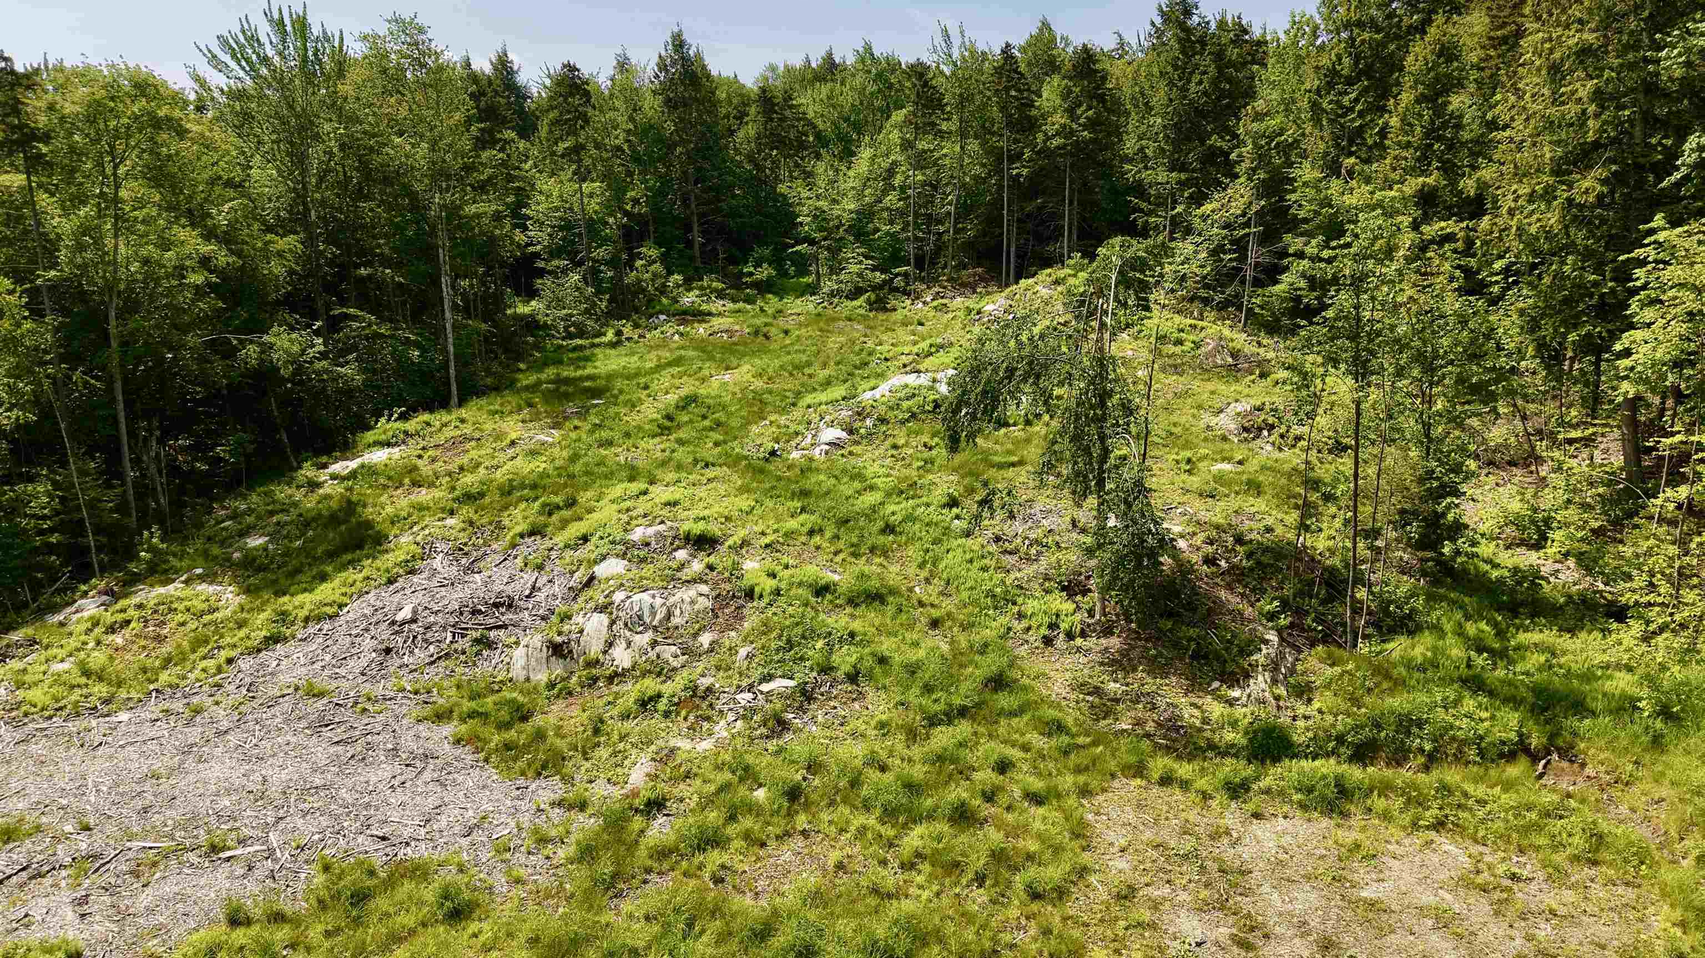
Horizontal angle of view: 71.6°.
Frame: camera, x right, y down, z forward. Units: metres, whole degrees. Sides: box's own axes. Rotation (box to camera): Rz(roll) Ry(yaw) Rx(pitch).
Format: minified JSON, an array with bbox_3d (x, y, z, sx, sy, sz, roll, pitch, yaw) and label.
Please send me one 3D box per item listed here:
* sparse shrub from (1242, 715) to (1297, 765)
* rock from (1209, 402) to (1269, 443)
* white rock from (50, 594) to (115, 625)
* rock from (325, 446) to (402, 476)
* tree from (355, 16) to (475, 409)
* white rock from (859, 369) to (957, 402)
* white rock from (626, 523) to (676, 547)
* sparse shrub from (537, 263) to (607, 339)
[{"bbox_3d":[8.646,5.394,24.500,1.098,0.850,1.050,4,11,20],"label":"sparse shrub"},{"bbox_3d":[14.183,-2.127,43.500,2.187,1.250,1.800,3,11,18],"label":"rock"},{"bbox_3d":[-20.858,3.519,32.000,1.679,0.500,1.200,-7,12,-33],"label":"white rock"},{"bbox_3d":[-16.967,-0.616,41.000,2.509,0.750,1.600,-4,11,-22],"label":"rock"},{"bbox_3d":[-16.523,-9.785,45.000,4.300,14.659,4.200,-4,11,-20],"label":"tree"},{"bbox_3d":[2.285,-3.880,49.000,3.963,1.050,2.400,0,10,3],"label":"white rock"},{"bbox_3d":[-5.766,1.584,34.000,1.338,0.450,1.000,-2,10,-10],"label":"white rock"},{"bbox_3d":[-13.294,-8.401,56.000,3.244,3.500,3.100,-2,10,-13],"label":"sparse shrub"}]

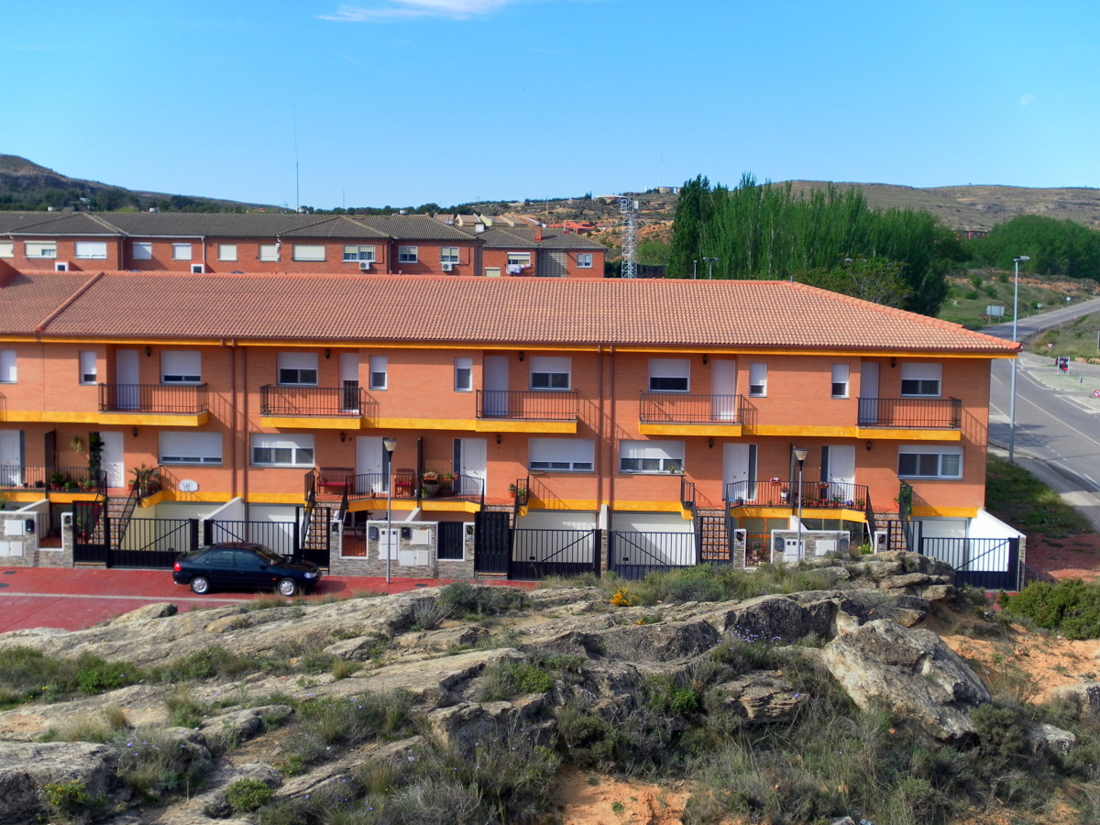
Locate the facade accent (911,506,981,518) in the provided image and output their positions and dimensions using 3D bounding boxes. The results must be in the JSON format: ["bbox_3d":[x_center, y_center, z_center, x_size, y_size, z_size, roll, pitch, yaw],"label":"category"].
[{"bbox_3d":[14.351,3.596,53.182,2.407,0.360,0.300,1,5,2],"label":"facade accent"}]

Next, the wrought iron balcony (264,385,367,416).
[{"bbox_3d":[-8.505,-0.424,52.842,3.606,0.982,1.380,1,5,2],"label":"wrought iron balcony"}]

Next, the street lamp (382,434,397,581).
[{"bbox_3d":[-5.192,3.228,47.481,0.460,4.780,0.460,1,6,1],"label":"street lamp"}]

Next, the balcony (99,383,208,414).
[{"bbox_3d":[-14.362,-0.530,53.052,3.587,0.982,1.380,1,5,2],"label":"balcony"}]

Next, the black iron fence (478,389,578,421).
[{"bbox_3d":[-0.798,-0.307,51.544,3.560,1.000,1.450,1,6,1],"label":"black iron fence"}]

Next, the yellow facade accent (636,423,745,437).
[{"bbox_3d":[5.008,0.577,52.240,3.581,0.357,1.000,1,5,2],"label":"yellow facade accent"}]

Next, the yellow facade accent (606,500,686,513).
[{"bbox_3d":[3.478,3.374,52.587,2.820,0.380,0.120,1,6,1],"label":"yellow facade accent"}]

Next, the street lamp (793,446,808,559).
[{"bbox_3d":[8.051,3.522,47.154,0.450,4.750,0.450,1,6,1],"label":"street lamp"}]

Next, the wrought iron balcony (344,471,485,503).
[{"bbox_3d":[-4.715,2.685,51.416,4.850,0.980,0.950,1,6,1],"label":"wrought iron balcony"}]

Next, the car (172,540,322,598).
[{"bbox_3d":[-9.464,4.862,45.878,4.556,1.420,1.750,1,5,2],"label":"car"}]

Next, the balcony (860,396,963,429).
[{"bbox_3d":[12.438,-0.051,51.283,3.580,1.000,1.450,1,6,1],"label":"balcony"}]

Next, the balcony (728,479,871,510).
[{"bbox_3d":[8.732,2.950,51.874,4.958,0.922,0.900,1,5,2],"label":"balcony"}]

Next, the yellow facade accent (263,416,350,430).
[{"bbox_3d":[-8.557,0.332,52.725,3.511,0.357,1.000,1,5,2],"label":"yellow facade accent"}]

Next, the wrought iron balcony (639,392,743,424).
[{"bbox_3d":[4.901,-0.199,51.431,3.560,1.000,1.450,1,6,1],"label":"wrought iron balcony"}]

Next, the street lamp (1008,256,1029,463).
[{"bbox_3d":[23.645,-2.636,73.629,0.850,10.400,0.280,2,6,11],"label":"street lamp"}]

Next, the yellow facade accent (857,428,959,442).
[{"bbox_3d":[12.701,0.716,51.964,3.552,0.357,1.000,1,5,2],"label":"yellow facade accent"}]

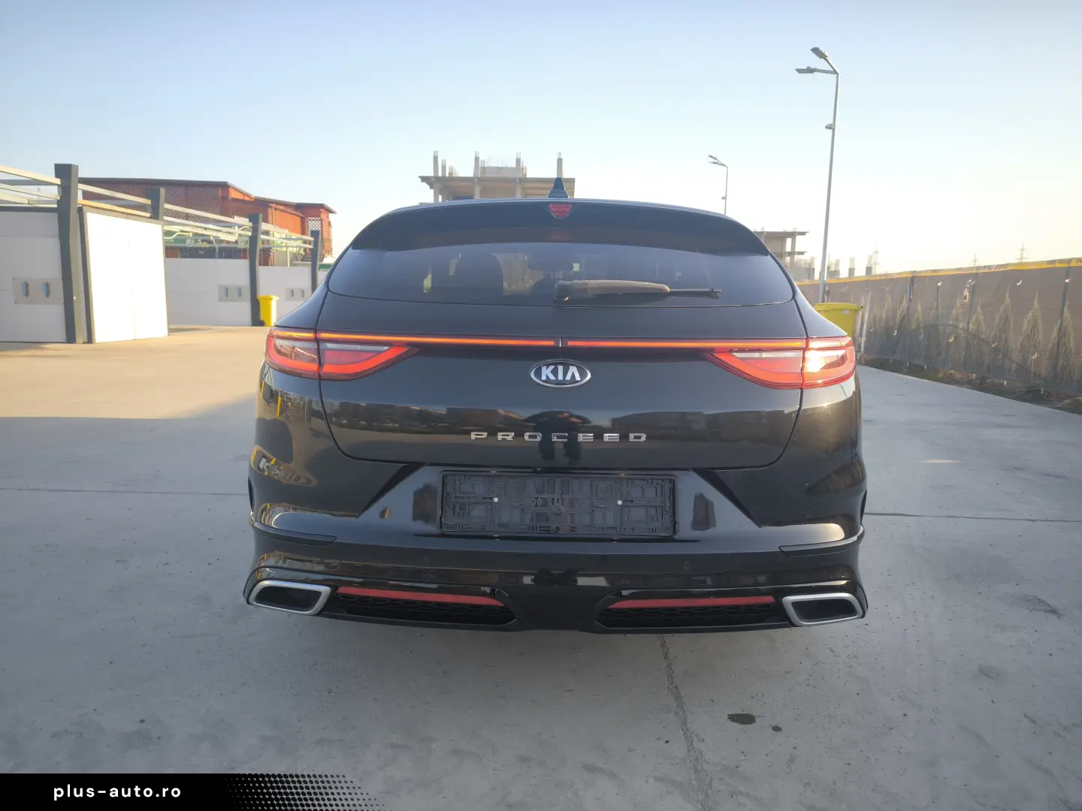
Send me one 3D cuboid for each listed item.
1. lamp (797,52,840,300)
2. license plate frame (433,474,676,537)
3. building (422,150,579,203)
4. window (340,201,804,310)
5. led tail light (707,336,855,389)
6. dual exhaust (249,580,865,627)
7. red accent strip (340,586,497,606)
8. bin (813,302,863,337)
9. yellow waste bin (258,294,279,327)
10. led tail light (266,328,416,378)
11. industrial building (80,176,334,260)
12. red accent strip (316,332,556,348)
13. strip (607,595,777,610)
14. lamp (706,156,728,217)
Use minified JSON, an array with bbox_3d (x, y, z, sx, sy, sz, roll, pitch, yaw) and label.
[{"bbox_3d":[5.770,-4.213,16.117,0.900,6.183,1.550,2,8,4],"label":"lamp"},{"bbox_3d":[0.039,0.223,1.680,0.530,0.141,0.025,1,3,0],"label":"license plate frame"},{"bbox_3d":[-5.082,-21.193,94.089,18.000,17.600,16.000,1,8,1],"label":"building"},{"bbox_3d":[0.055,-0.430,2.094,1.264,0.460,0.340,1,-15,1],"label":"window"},{"bbox_3d":[0.594,-0.110,1.856,0.410,0.125,0.160,-1,8,-13],"label":"led tail light"},{"bbox_3d":[0.041,0.486,1.876,1.510,0.083,0.120,1,8,0],"label":"dual exhaust"},{"bbox_3d":[-0.296,0.462,1.819,0.412,0.020,0.035,2,8,6],"label":"red accent strip"},{"bbox_3d":[4.707,-1.069,11.872,0.700,1.080,0.570,0,8,-7],"label":"bin"},{"bbox_3d":[-9.194,-3.186,25.326,0.580,1.060,0.500,2,8,5],"label":"yellow waste bin"},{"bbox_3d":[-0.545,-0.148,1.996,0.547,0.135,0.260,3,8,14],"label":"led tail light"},{"bbox_3d":[-18.632,-9.013,44.068,10.200,7.000,11.000,1,8,1],"label":"industrial building"},{"bbox_3d":[-0.265,-0.161,1.799,0.613,0.028,0.075,2,8,8],"label":"red accent strip"},{"bbox_3d":[0.369,0.479,1.819,0.424,0.020,0.035,0,8,-6],"label":"strip"},{"bbox_3d":[5.134,-4.646,22.168,0.750,5.300,1.300,1,8,1],"label":"lamp"}]

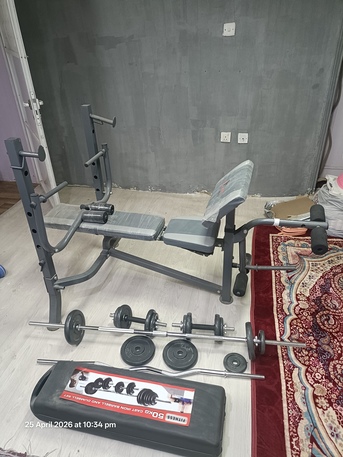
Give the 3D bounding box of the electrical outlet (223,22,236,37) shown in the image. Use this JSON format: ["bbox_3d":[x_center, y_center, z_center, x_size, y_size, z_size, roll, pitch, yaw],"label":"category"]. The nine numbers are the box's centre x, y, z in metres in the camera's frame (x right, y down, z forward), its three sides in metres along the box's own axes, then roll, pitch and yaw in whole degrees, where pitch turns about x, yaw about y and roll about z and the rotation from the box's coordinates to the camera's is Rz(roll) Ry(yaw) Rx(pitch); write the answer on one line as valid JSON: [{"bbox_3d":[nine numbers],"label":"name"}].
[{"bbox_3d":[0.463,-1.575,2.616,0.088,0.088,0.012,4,32,10],"label":"electrical outlet"}]

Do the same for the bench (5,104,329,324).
[{"bbox_3d":[0.007,-0.060,1.914,1.660,1.090,1.080,8,33,17],"label":"bench"}]

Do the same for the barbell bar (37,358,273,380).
[{"bbox_3d":[-0.124,0.711,1.655,1.167,0.042,0.085,1,31,6],"label":"barbell bar"}]

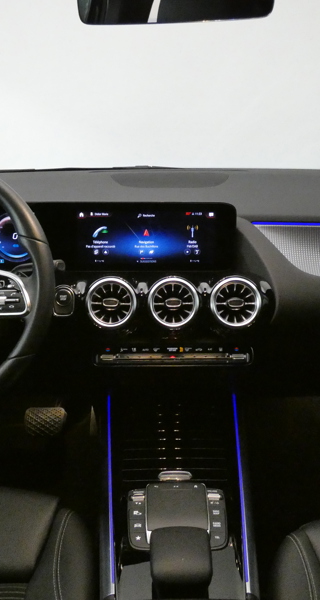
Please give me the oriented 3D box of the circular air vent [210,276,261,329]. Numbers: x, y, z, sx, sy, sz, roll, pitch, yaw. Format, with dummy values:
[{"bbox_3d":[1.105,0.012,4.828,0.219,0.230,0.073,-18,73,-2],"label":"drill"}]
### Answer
[{"bbox_3d":[0.129,0.004,0.792,0.086,0.087,0.040,0,4,0],"label":"circular air vent"}]

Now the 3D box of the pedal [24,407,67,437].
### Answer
[{"bbox_3d":[-0.285,0.303,1.150,0.102,0.072,0.035,0,-18,0],"label":"pedal"}]

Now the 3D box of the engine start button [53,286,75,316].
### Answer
[{"bbox_3d":[-0.167,0.001,0.800,0.037,0.054,0.020,0,2,0],"label":"engine start button"}]

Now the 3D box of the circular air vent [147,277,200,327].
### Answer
[{"bbox_3d":[0.023,0.004,0.792,0.086,0.087,0.040,0,4,0],"label":"circular air vent"}]

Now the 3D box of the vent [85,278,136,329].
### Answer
[{"bbox_3d":[-0.083,0.004,0.792,0.086,0.087,0.040,0,4,0],"label":"vent"}]

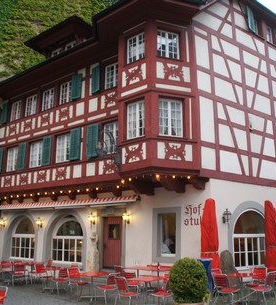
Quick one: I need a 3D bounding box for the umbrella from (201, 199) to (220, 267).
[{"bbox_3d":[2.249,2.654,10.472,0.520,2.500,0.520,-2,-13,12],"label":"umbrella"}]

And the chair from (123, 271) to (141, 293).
[{"bbox_3d":[-0.211,3.998,10.394,0.480,0.840,0.540,11,-16,-38],"label":"chair"}]

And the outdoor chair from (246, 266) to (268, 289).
[{"bbox_3d":[3.888,4.260,11.271,0.500,0.860,0.560,-7,-15,29],"label":"outdoor chair"}]

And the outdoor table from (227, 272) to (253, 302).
[{"bbox_3d":[3.184,4.162,10.574,0.850,0.740,0.680,10,-17,-35],"label":"outdoor table"}]

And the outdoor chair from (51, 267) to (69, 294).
[{"bbox_3d":[-2.819,4.696,12.600,0.500,0.860,0.560,10,-17,-36],"label":"outdoor chair"}]

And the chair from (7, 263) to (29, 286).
[{"bbox_3d":[-5.020,5.177,14.642,0.500,0.860,0.560,8,-15,-29],"label":"chair"}]

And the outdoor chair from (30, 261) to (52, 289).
[{"bbox_3d":[-3.483,4.508,12.494,0.540,0.840,0.480,-10,-17,39],"label":"outdoor chair"}]

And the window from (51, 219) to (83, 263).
[{"bbox_3d":[-3.304,4.181,16.305,2.258,1.978,0.150,-10,-17,36],"label":"window"}]

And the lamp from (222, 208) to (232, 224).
[{"bbox_3d":[3.049,2.179,11.682,0.240,0.490,0.290,10,-16,-36],"label":"lamp"}]

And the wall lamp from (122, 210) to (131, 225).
[{"bbox_3d":[-0.466,2.648,13.967,0.230,0.550,0.300,-10,-17,36],"label":"wall lamp"}]

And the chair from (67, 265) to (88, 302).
[{"bbox_3d":[-1.938,4.144,10.944,0.540,0.840,0.480,-10,-17,39],"label":"chair"}]

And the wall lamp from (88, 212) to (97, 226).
[{"bbox_3d":[-1.941,2.838,14.643,0.240,0.490,0.290,-10,-16,37],"label":"wall lamp"}]

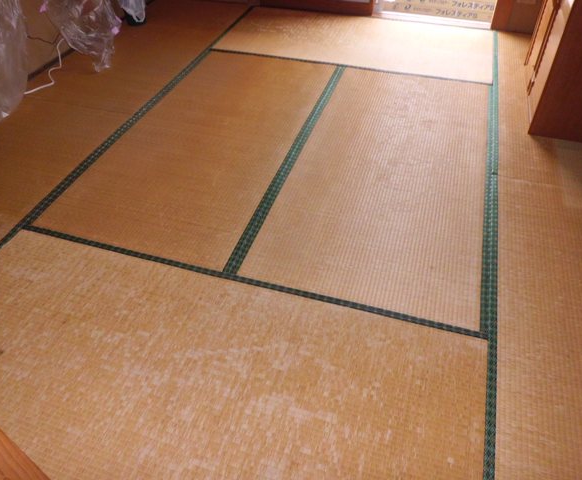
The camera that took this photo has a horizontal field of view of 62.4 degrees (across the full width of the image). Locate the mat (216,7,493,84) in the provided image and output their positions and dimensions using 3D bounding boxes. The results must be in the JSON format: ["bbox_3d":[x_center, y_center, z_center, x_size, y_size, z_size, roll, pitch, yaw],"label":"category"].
[{"bbox_3d":[0.453,-1.372,3.339,1.820,0.030,0.857,12,45,13],"label":"mat"}]

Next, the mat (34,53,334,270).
[{"bbox_3d":[-0.381,-0.568,2.517,0.883,0.030,1.820,12,45,13],"label":"mat"}]

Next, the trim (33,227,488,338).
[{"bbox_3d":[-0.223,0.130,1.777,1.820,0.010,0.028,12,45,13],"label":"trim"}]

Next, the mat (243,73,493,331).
[{"bbox_3d":[0.486,-0.387,2.316,0.883,0.030,1.820,12,45,13],"label":"mat"}]

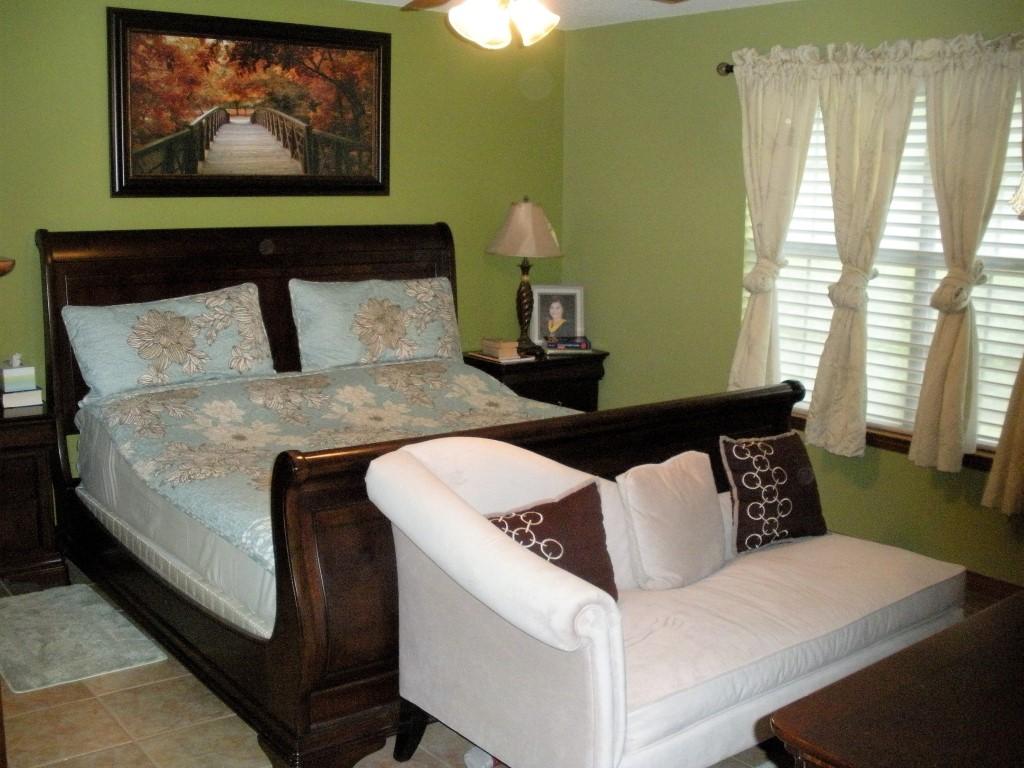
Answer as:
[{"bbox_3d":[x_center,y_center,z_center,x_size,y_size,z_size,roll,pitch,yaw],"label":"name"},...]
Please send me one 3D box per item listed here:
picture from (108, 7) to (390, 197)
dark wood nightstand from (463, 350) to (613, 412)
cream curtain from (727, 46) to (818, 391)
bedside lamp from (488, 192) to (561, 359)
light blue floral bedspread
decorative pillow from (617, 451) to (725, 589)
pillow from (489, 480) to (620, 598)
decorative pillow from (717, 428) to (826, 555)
[{"bbox_3d":[-1.150,-1.280,4.960,1.397,0.780,0.051,-7,13,-37],"label":"picture"},{"bbox_3d":[0.094,0.174,5.919,0.745,0.714,0.469,-7,13,-37],"label":"dark wood nightstand"},{"bbox_3d":[1.182,-0.651,4.958,0.112,1.765,0.469,-7,13,-37],"label":"cream curtain"},{"bbox_3d":[0.074,-0.576,5.695,0.408,0.847,0.408,-7,13,-37],"label":"bedside lamp"},{"bbox_3d":[-0.407,0.188,4.189,1.999,0.275,1.795,-7,13,-37],"label":"light blue floral bedspread"},{"bbox_3d":[0.453,0.392,3.113,0.342,0.367,0.143,-9,0,-30],"label":"decorative pillow"},{"bbox_3d":[0.087,0.452,2.765,0.388,0.367,0.133,-12,3,-34],"label":"pillow"},{"bbox_3d":[0.836,0.332,3.462,0.383,0.377,0.122,-4,-11,-34],"label":"decorative pillow"}]

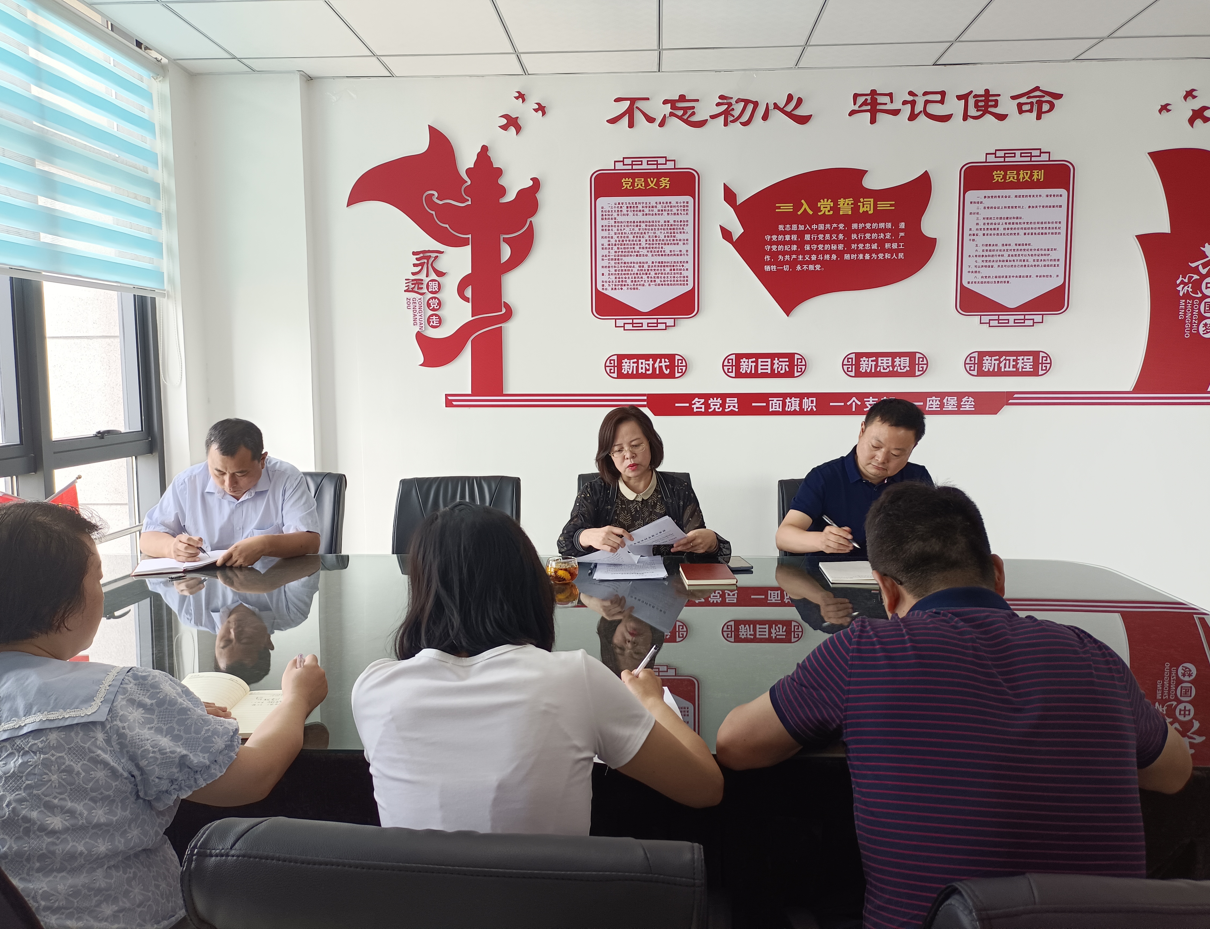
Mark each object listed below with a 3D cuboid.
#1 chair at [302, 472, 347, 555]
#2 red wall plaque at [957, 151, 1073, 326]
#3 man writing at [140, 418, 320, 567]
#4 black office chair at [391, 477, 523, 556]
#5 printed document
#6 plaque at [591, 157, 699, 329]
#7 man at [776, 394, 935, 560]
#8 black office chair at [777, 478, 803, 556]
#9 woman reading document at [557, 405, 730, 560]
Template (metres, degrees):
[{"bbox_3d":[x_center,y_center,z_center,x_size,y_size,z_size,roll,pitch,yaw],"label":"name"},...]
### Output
[{"bbox_3d":[-1.297,0.534,3.409,0.570,0.940,0.620,0,6,3],"label":"chair"},{"bbox_3d":[1.815,-0.998,3.959,0.485,0.777,0.030,0,6,3],"label":"red wall plaque"},{"bbox_3d":[-1.227,0.439,3.063,0.610,1.196,0.740,0,6,3],"label":"man writing"},{"bbox_3d":[-0.567,0.541,3.297,0.570,0.940,0.620,0,6,-1],"label":"black office chair"},{"bbox_3d":[0.088,0.228,2.665,0.320,0.150,0.150,0,6,3],"label":"printed document"},{"bbox_3d":[0.182,-0.996,4.053,0.485,0.774,0.030,0,6,3],"label":"plaque"},{"bbox_3d":[0.829,0.412,2.932,0.580,1.254,0.740,0,6,3],"label":"man"},{"bbox_3d":[0.883,0.546,3.174,0.570,0.940,0.620,0,6,3],"label":"black office chair"},{"bbox_3d":[0.131,0.421,2.983,0.560,1.233,0.740,0,6,3],"label":"woman reading document"}]

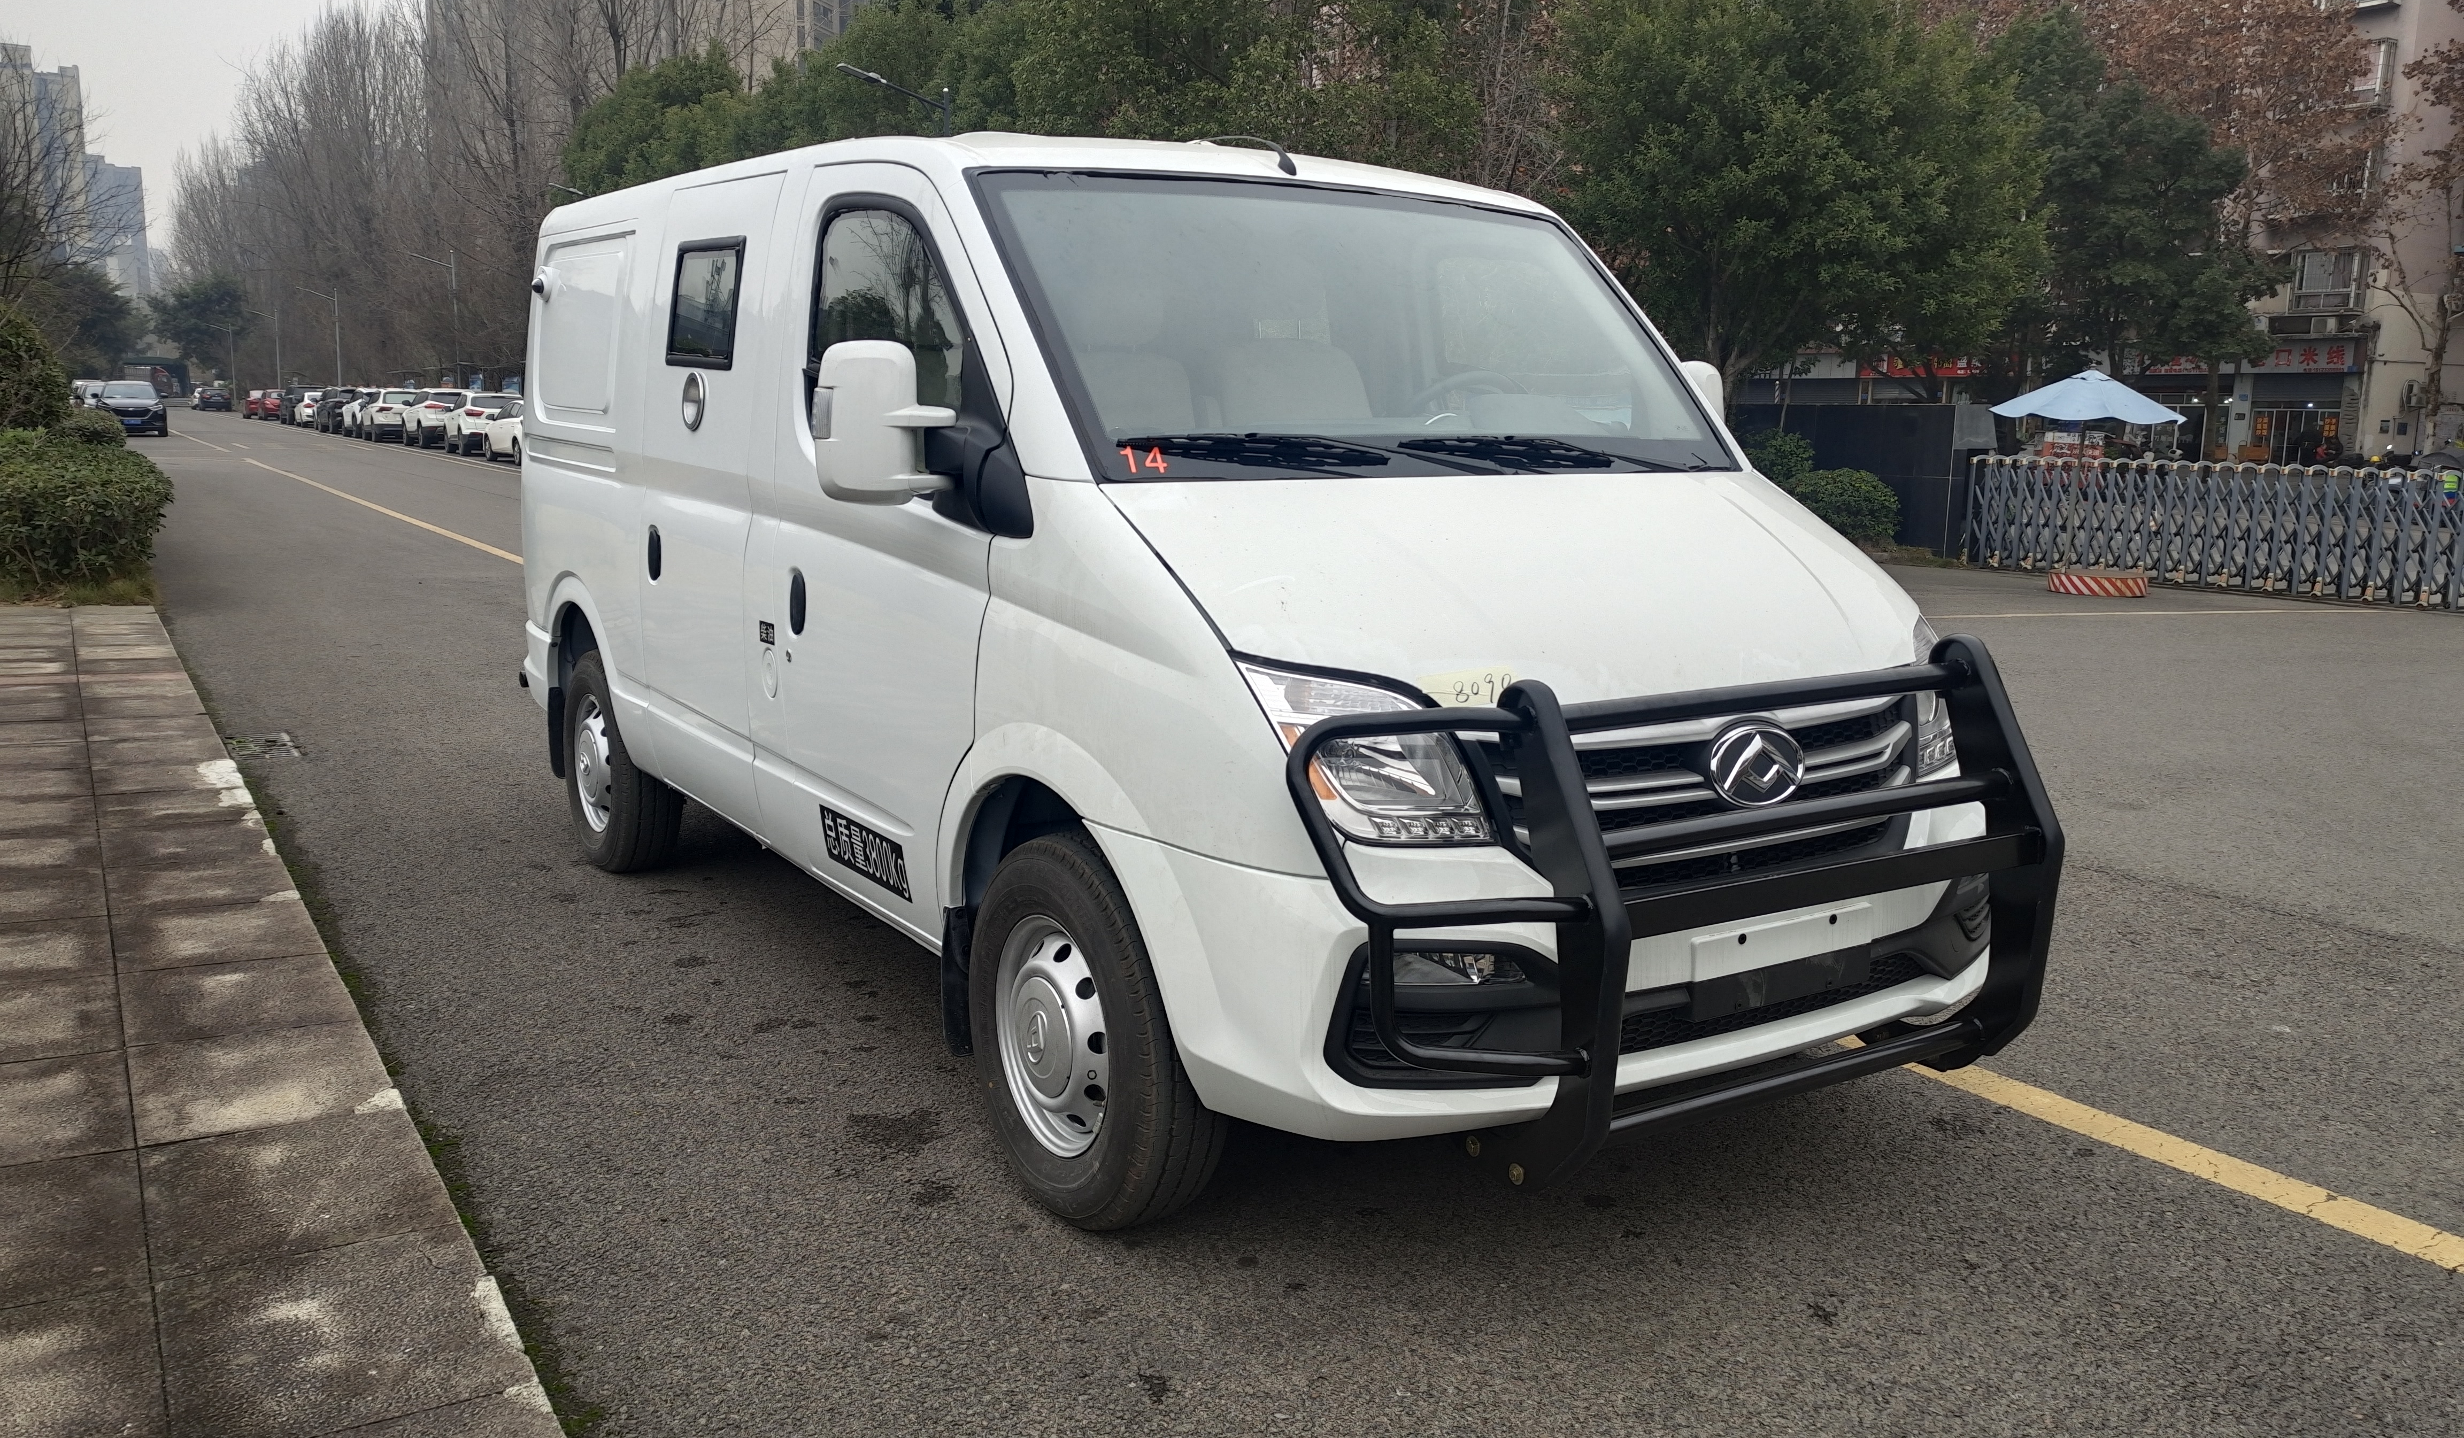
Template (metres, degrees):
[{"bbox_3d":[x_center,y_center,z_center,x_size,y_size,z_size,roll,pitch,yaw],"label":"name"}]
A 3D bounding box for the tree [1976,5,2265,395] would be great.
[{"bbox_3d":[22.209,-11.779,46.180,6.700,11.560,6.400,5,11,24],"label":"tree"}]

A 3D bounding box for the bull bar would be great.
[{"bbox_3d":[0.925,0.314,3.227,1.800,0.860,0.440,-6,11,-33],"label":"bull bar"}]

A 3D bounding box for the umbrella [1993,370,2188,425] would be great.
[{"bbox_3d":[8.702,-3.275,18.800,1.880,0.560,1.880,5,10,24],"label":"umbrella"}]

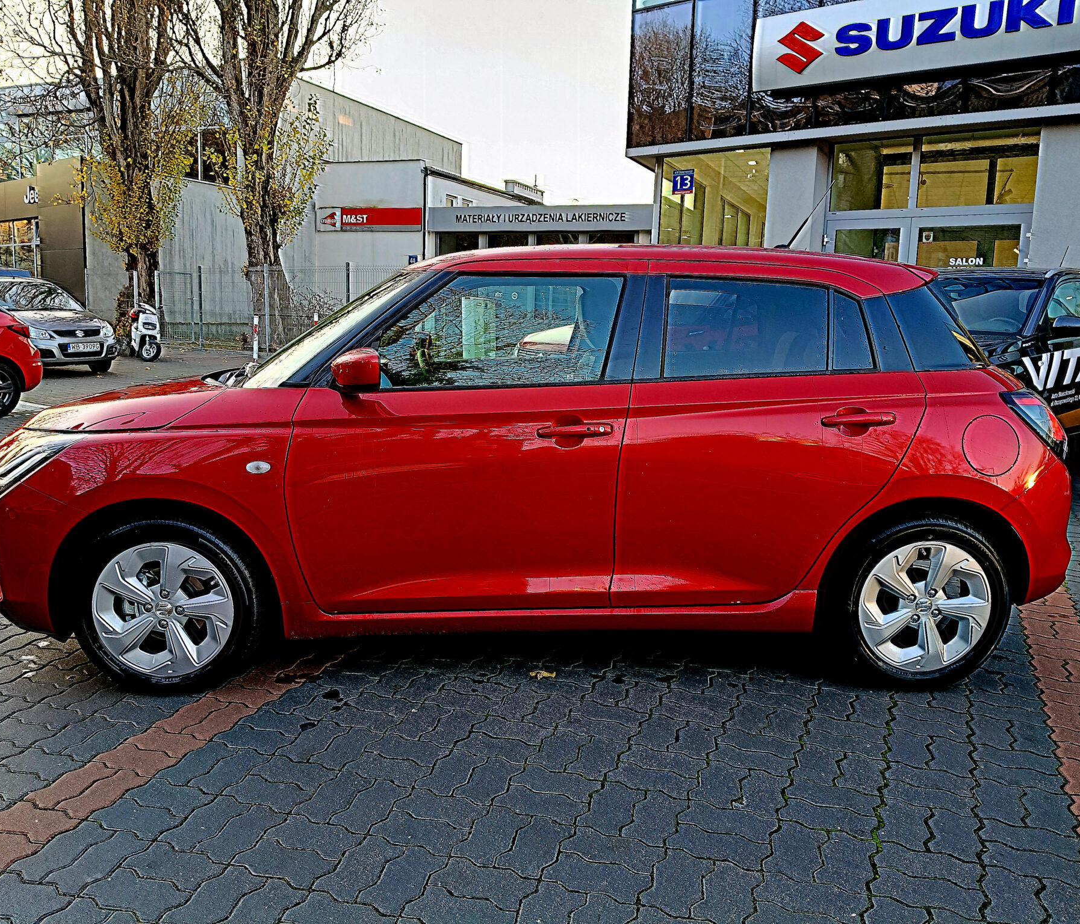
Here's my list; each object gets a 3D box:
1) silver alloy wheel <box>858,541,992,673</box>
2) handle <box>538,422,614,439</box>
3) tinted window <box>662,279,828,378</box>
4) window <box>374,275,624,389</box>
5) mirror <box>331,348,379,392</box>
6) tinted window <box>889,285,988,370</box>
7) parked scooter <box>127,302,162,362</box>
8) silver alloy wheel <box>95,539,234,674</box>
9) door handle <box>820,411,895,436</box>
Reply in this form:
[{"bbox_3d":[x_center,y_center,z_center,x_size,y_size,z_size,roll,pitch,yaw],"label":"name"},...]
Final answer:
[{"bbox_3d":[1.257,0.464,3.104,0.442,0.442,0.160,0,9,-3],"label":"silver alloy wheel"},{"bbox_3d":[0.111,-0.099,2.883,0.240,0.048,0.050,0,9,-3],"label":"handle"},{"bbox_3d":[0.670,-0.434,2.993,0.561,0.344,0.045,0,-18,-3],"label":"tinted window"},{"bbox_3d":[-0.122,-0.417,2.955,0.792,0.389,0.050,0,-14,-3],"label":"window"},{"bbox_3d":[-0.554,-0.273,2.773,0.140,0.135,0.200,0,9,-3],"label":"mirror"},{"bbox_3d":[1.329,-0.440,3.091,0.330,0.327,0.070,4,-17,-16],"label":"tinted window"},{"bbox_3d":[-7.800,-2.575,18.200,0.640,1.150,1.700,-5,11,-36],"label":"parked scooter"},{"bbox_3d":[-1.191,0.457,2.995,0.442,0.442,0.160,0,9,-3],"label":"silver alloy wheel"},{"bbox_3d":[1.002,-0.126,2.915,0.237,0.055,0.050,0,9,-3],"label":"door handle"}]

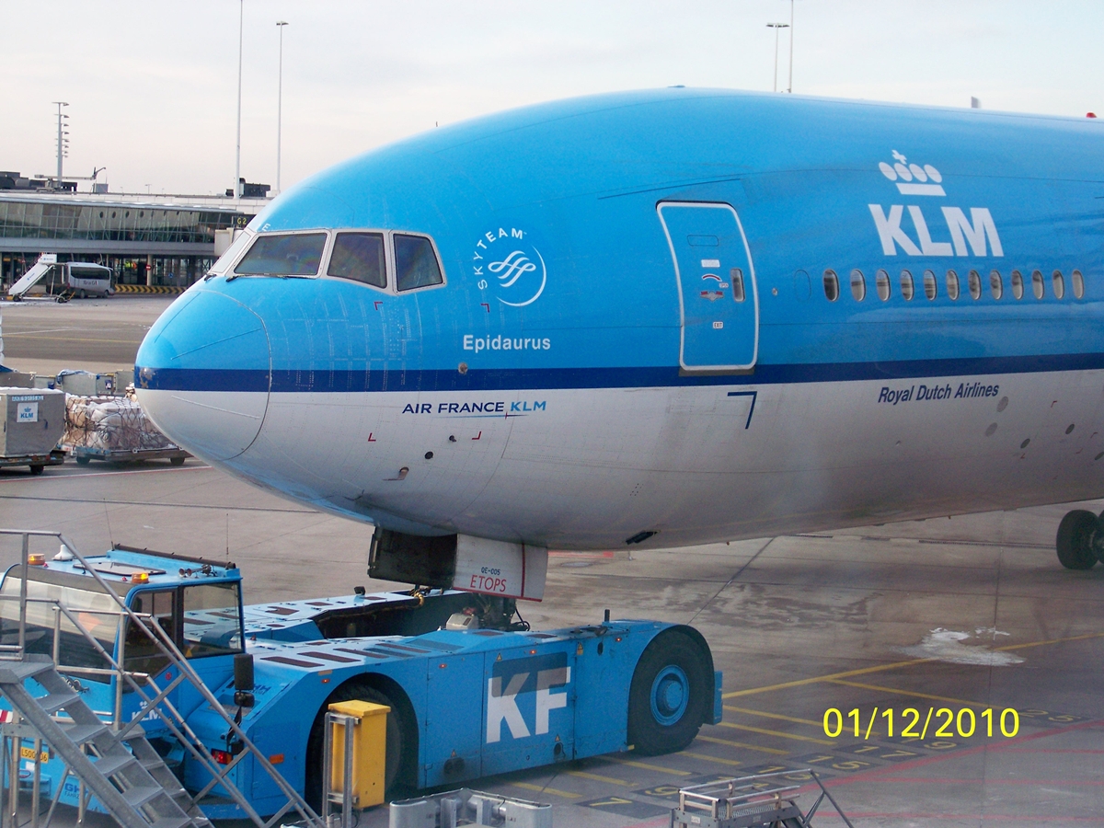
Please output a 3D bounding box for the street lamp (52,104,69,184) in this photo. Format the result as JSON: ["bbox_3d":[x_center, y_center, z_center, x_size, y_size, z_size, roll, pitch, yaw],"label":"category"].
[{"bbox_3d":[-68.201,-31.370,370.780,2.200,23.600,1.200,1,4,0],"label":"street lamp"}]

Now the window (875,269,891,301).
[{"bbox_3d":[4.219,-1.639,34.197,0.060,0.410,0.280,-8,-3,43],"label":"window"}]

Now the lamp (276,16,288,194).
[{"bbox_3d":[-28.613,-26.904,280.942,1.300,28.480,1.100,1,4,0],"label":"lamp"}]

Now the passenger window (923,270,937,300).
[{"bbox_3d":[4.929,-1.681,34.973,0.060,0.410,0.280,-8,-3,42],"label":"passenger window"}]

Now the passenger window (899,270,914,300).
[{"bbox_3d":[4.574,-1.659,34.577,0.060,0.410,0.280,-8,-3,42],"label":"passenger window"}]

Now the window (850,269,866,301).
[{"bbox_3d":[3.854,-1.619,33.820,0.060,0.410,0.280,-8,-4,44],"label":"window"}]

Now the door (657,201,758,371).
[{"bbox_3d":[1.923,-1.560,32.124,1.200,1.980,0.240,-2,-5,-40],"label":"door"}]

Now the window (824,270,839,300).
[{"bbox_3d":[3.476,-1.600,33.443,0.280,0.410,0.060,-3,-4,-44],"label":"window"}]

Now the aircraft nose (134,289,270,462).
[{"bbox_3d":[-4.071,-0.405,29.570,2.100,1.960,0.980,5,5,42],"label":"aircraft nose"}]

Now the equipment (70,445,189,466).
[{"bbox_3d":[-11.596,1.093,74.323,2.200,0.520,3.400,5,5,43],"label":"equipment"}]

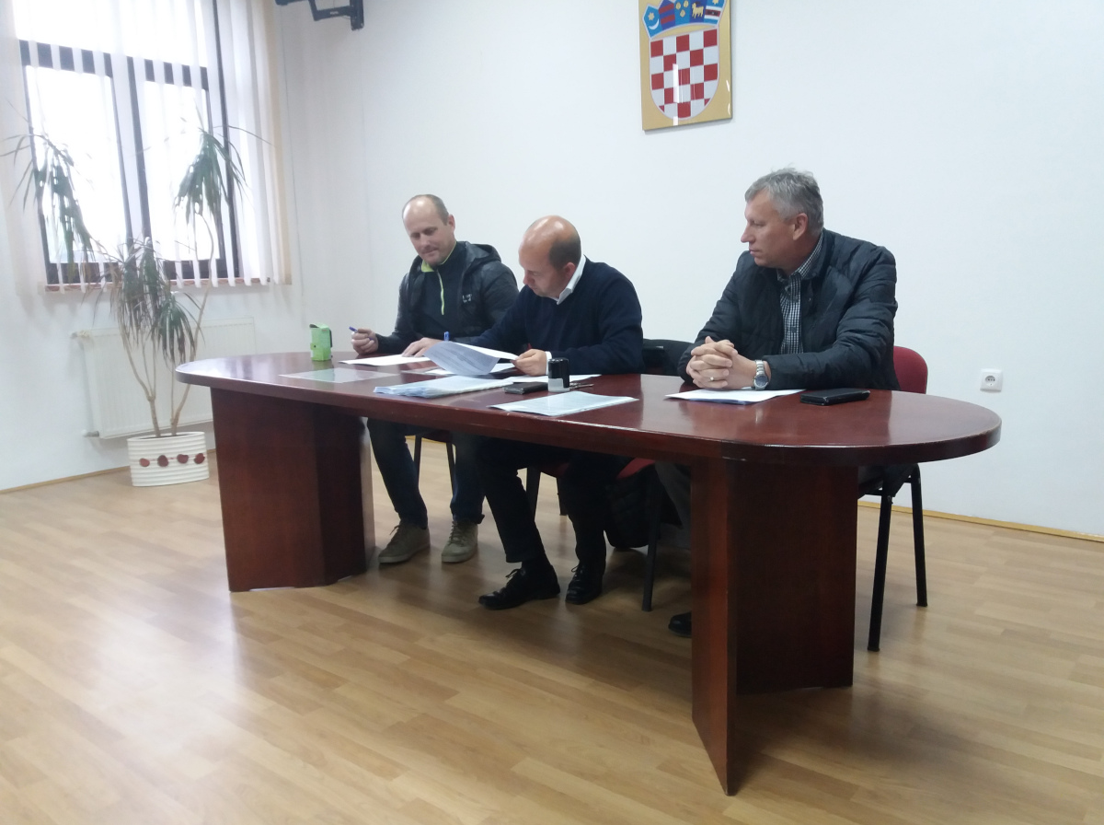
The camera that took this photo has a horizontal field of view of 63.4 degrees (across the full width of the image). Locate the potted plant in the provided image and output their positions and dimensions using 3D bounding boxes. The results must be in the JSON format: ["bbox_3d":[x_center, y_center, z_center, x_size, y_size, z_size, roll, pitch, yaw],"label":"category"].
[{"bbox_3d":[-2.075,-0.548,4.638,0.800,1.850,1.170,6,12,39],"label":"potted plant"}]

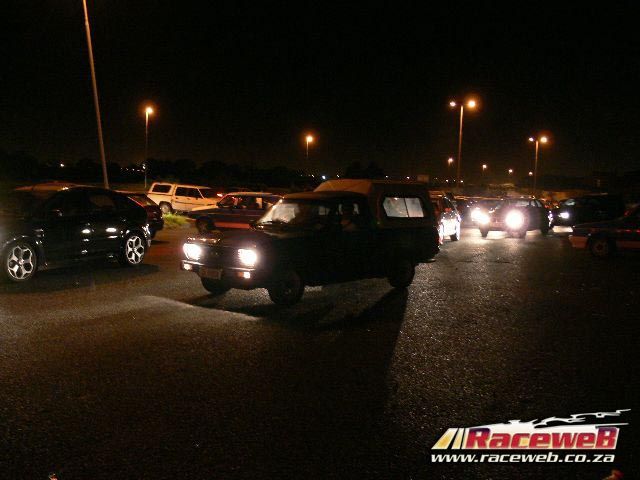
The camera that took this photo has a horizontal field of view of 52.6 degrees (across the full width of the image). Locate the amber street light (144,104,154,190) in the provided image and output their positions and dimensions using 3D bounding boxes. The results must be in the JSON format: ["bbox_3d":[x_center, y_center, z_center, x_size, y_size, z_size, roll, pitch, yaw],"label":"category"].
[{"bbox_3d":[-19.011,-9.705,71.609,0.400,10.000,1.000,0,5,-25],"label":"amber street light"}]

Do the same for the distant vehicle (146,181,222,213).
[{"bbox_3d":[-6.568,-2.172,34.231,4.900,1.750,1.720,4,5,27],"label":"distant vehicle"}]

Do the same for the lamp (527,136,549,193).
[{"bbox_3d":[31.820,-9.650,94.609,2.100,10.000,0.350,2,4,0],"label":"lamp"}]

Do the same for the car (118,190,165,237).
[{"bbox_3d":[-6.374,-0.688,17.544,4.150,1.420,1.670,2,4,0],"label":"car"}]

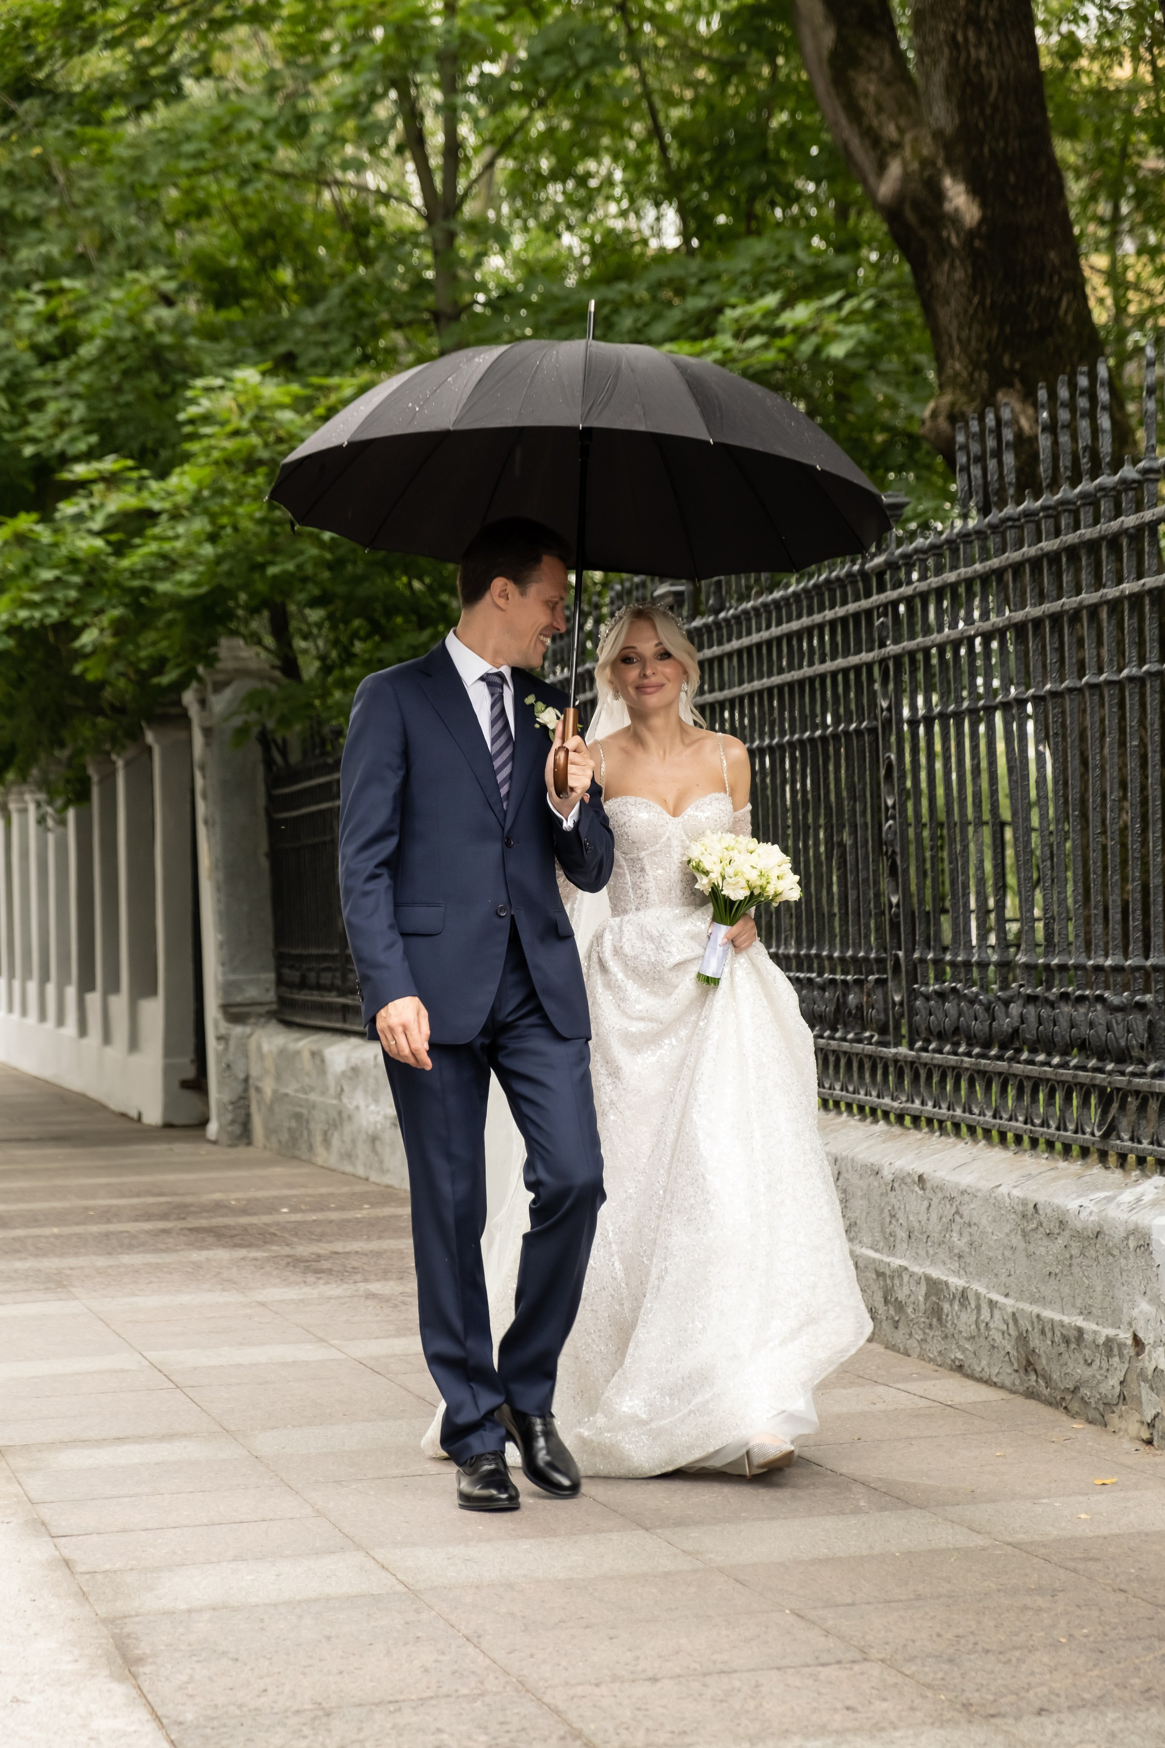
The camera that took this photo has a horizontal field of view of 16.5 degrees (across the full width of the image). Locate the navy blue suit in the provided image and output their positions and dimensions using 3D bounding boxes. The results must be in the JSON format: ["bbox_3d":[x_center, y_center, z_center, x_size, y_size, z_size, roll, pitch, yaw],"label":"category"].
[{"bbox_3d":[-0.201,0.323,7.520,0.510,1.530,0.500,-2,-1,-13],"label":"navy blue suit"}]

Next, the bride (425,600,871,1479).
[{"bbox_3d":[0.115,0.310,7.920,0.800,1.690,0.900,-2,-1,-9],"label":"bride"}]

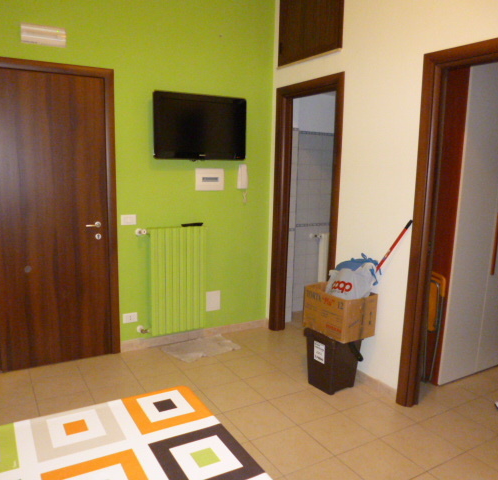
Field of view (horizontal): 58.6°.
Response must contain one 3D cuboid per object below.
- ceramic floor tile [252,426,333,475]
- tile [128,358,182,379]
[{"bbox_3d":[0.235,1.151,2.440,0.328,0.010,0.328,-4,10,-31],"label":"ceramic floor tile"},{"bbox_3d":[-0.724,0.983,3.389,0.328,0.010,0.328,-4,10,-31],"label":"tile"}]

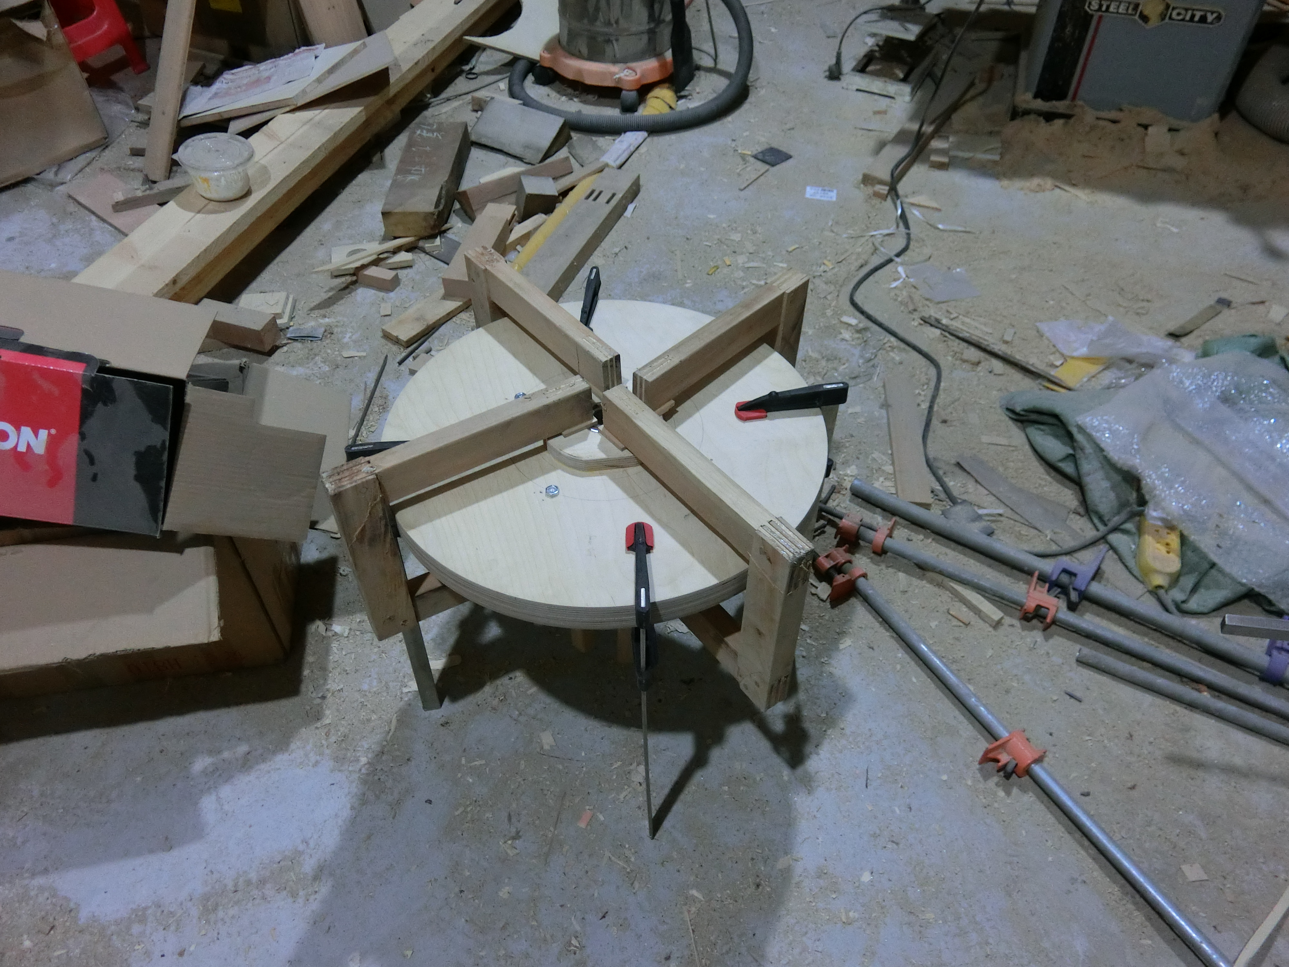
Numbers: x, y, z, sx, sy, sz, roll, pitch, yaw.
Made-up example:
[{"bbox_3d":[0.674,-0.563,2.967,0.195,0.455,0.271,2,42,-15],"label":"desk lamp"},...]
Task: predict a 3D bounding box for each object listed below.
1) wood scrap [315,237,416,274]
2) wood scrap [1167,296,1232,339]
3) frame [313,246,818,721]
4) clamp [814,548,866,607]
[{"bbox_3d":[-0.616,-0.502,2.051,0.235,0.024,0.022,-22,49,-27],"label":"wood scrap"},{"bbox_3d":[1.152,-0.345,1.931,0.188,0.010,0.030,-31,53,-27],"label":"wood scrap"},{"bbox_3d":[-0.044,-0.035,1.057,0.455,0.230,0.465,7,45,7],"label":"frame"},{"bbox_3d":[0.301,0.144,1.435,0.062,0.040,0.066,-23,50,-20],"label":"clamp"}]

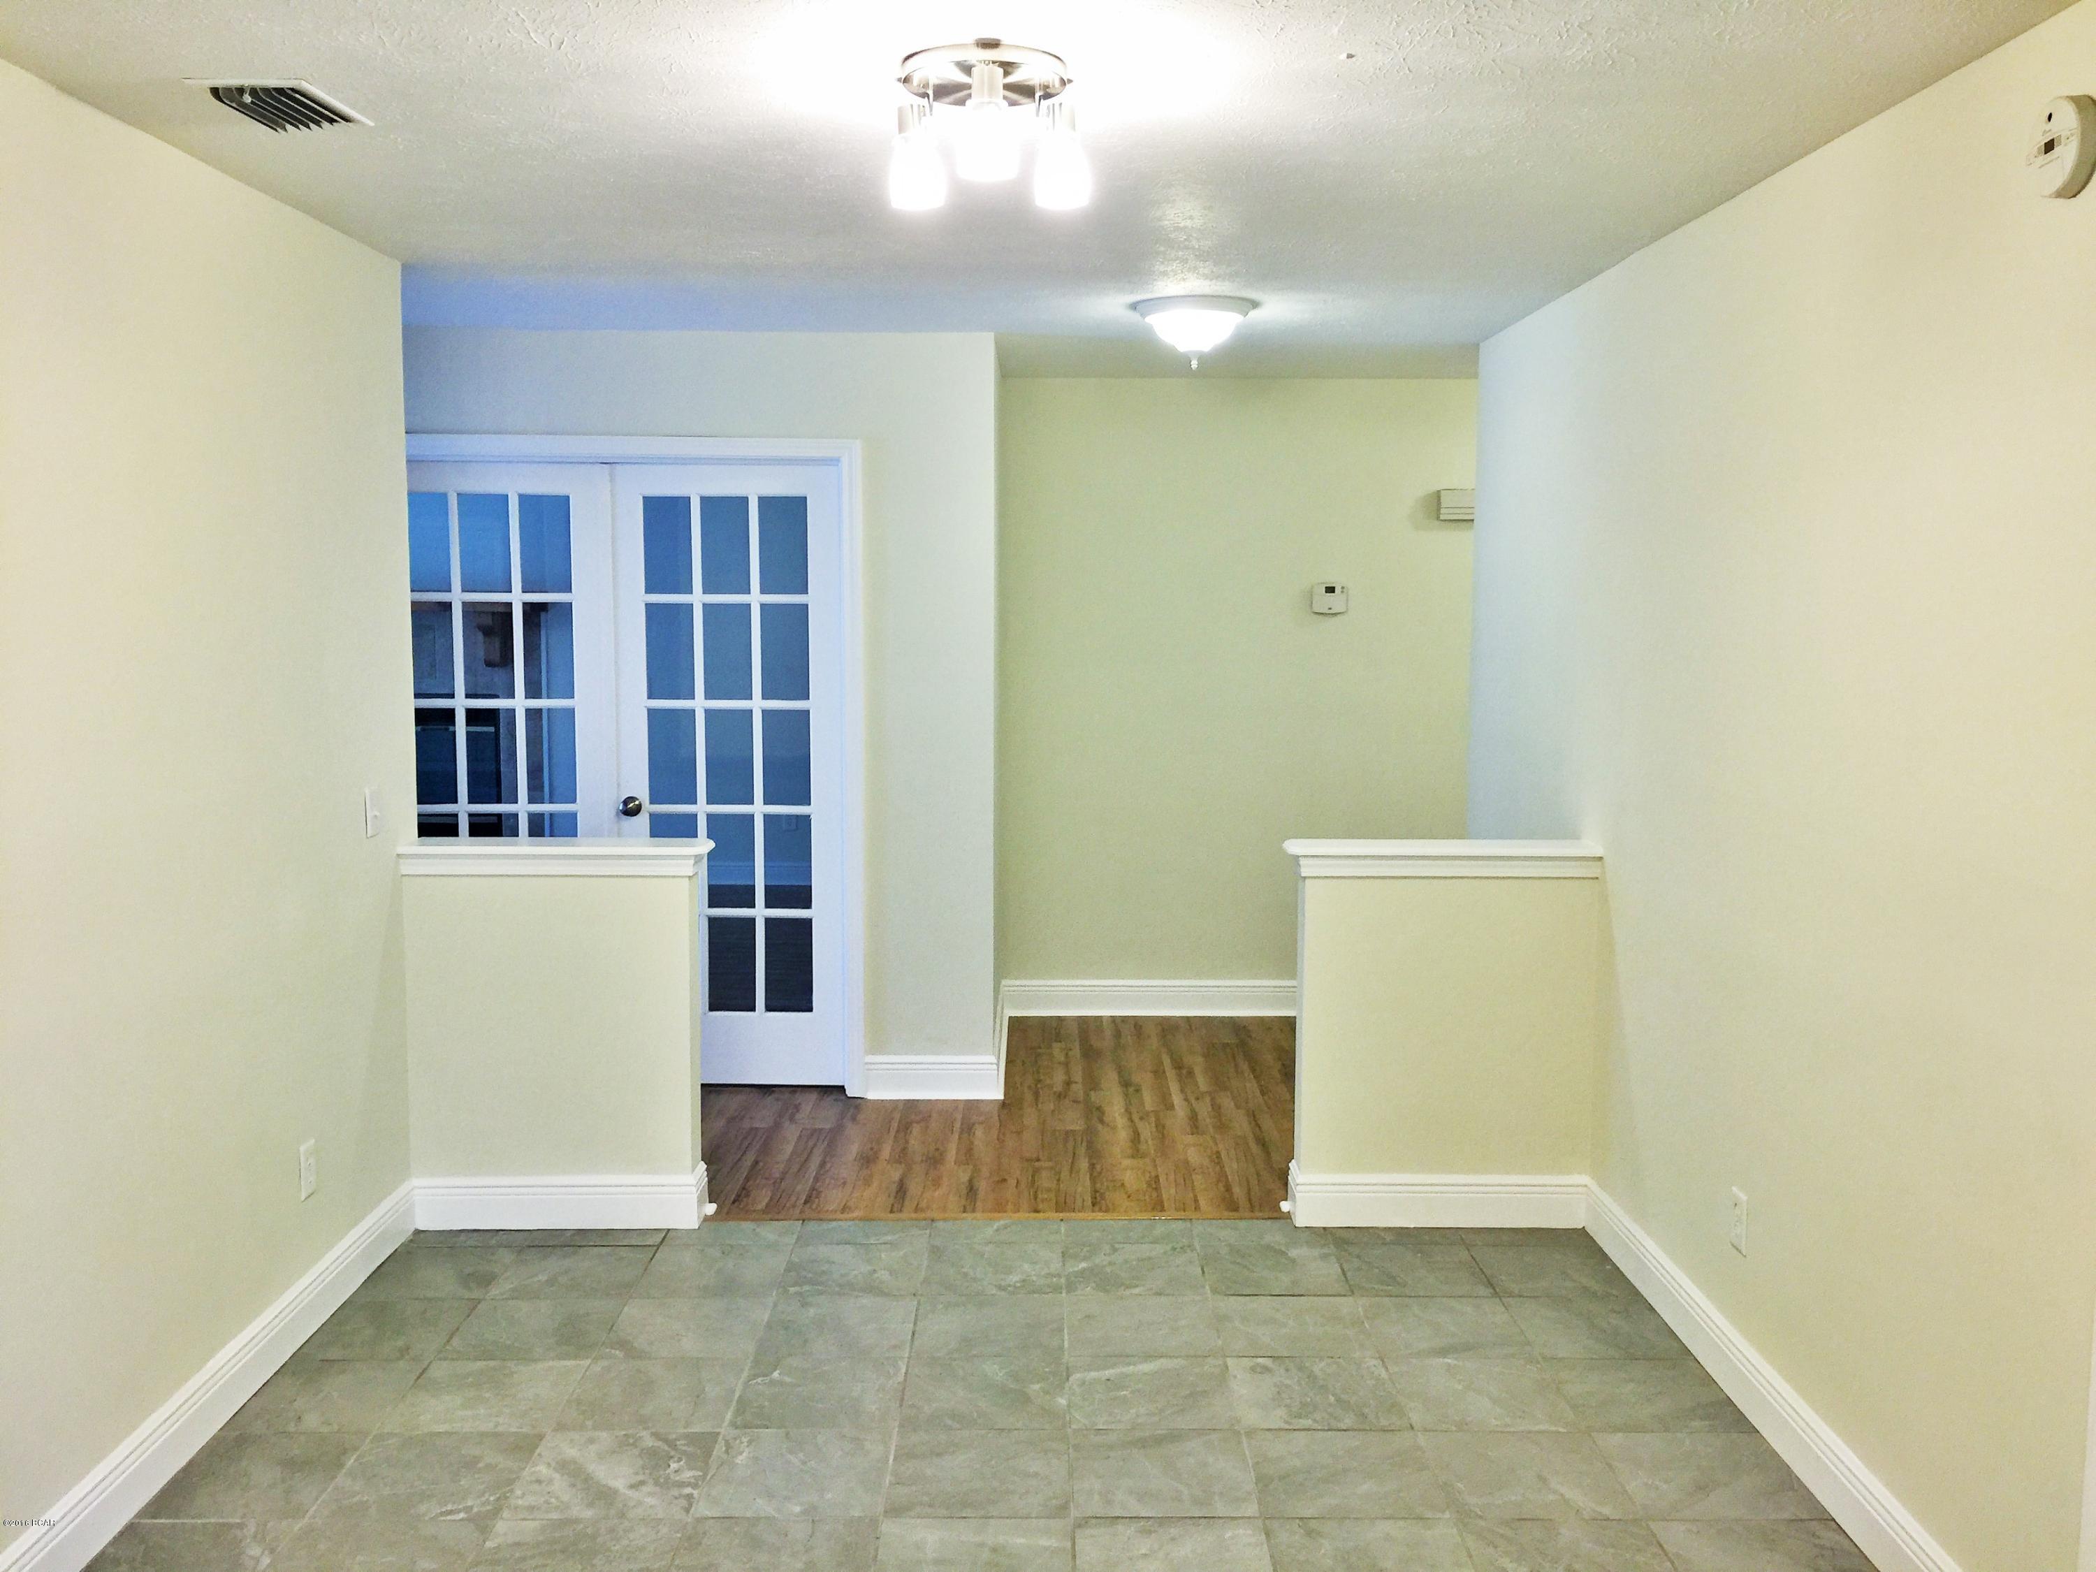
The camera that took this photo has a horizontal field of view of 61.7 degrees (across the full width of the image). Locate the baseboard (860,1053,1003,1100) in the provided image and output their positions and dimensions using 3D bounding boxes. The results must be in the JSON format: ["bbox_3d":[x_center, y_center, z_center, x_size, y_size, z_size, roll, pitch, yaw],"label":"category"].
[{"bbox_3d":[-0.371,0.950,5.706,0.449,0.137,0.018,0,6,0],"label":"baseboard"}]

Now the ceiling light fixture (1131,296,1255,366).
[{"bbox_3d":[0.415,-1.263,4.936,0.349,0.165,0.349,0,6,0],"label":"ceiling light fixture"}]

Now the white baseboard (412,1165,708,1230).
[{"bbox_3d":[-1.267,1.074,4.603,0.753,0.135,0.127,0,6,0],"label":"white baseboard"}]

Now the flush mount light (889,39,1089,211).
[{"bbox_3d":[-0.091,-0.986,2.641,0.303,0.207,0.270,0,6,0],"label":"flush mount light"}]

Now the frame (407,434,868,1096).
[{"bbox_3d":[-1.386,-0.017,5.695,1.461,2.028,0.046,0,6,0],"label":"frame"}]

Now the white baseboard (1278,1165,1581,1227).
[{"bbox_3d":[1.021,1.073,4.612,0.760,0.137,0.128,0,6,0],"label":"white baseboard"}]

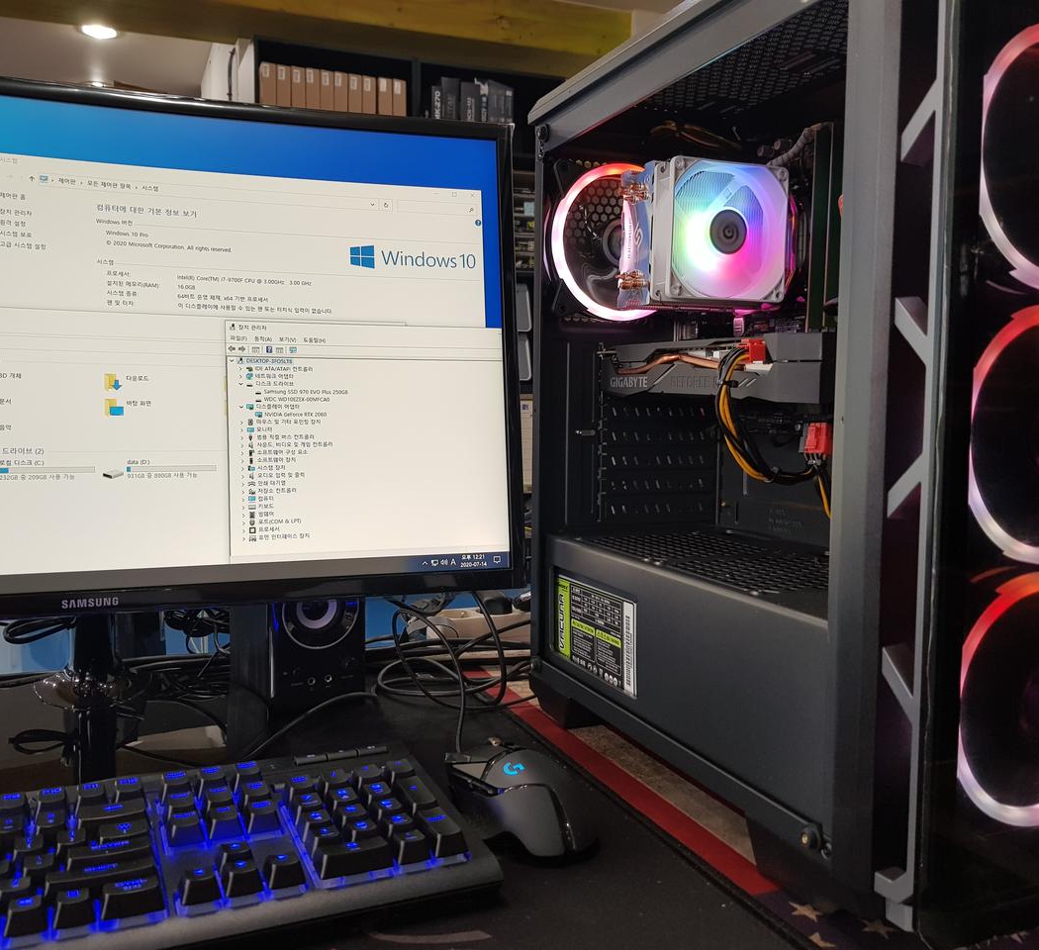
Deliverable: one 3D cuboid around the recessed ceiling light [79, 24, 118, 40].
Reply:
[{"bbox_3d":[-1.682,-1.776,3.800,0.155,0.045,0.155,0,5,0],"label":"recessed ceiling light"}]

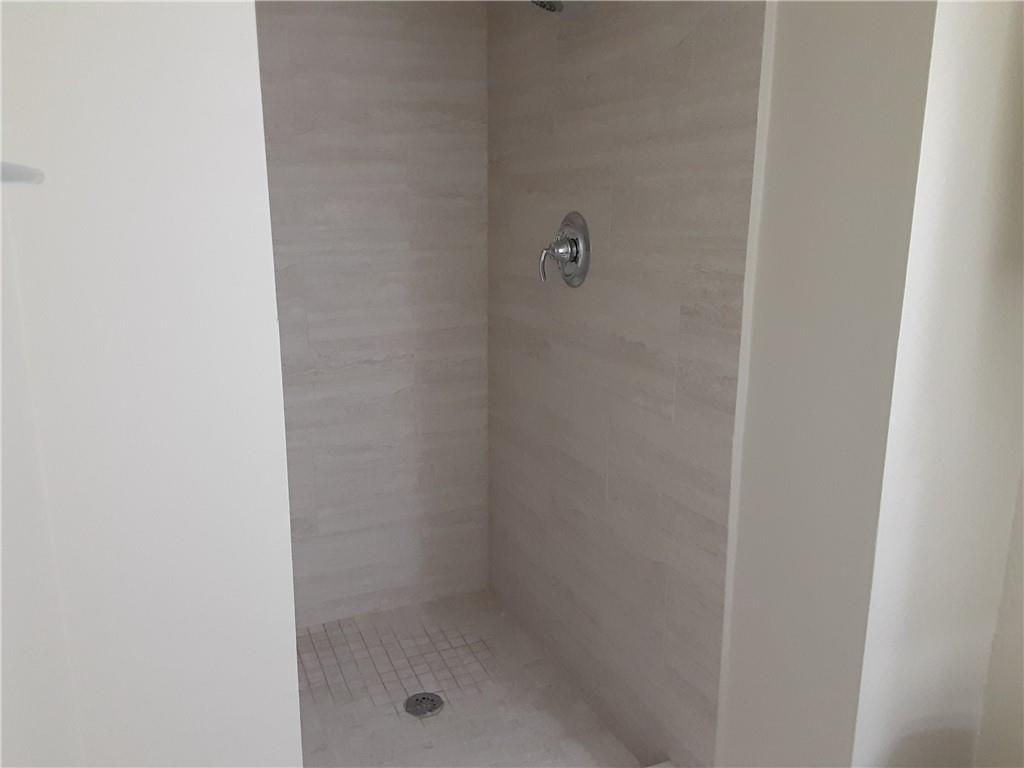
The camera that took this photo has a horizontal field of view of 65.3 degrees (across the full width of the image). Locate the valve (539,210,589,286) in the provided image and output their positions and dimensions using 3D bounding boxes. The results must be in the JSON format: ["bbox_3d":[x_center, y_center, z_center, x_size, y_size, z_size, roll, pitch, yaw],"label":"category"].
[{"bbox_3d":[0.118,-0.344,2.063,0.101,0.193,0.192,-5,13,-23],"label":"valve"}]

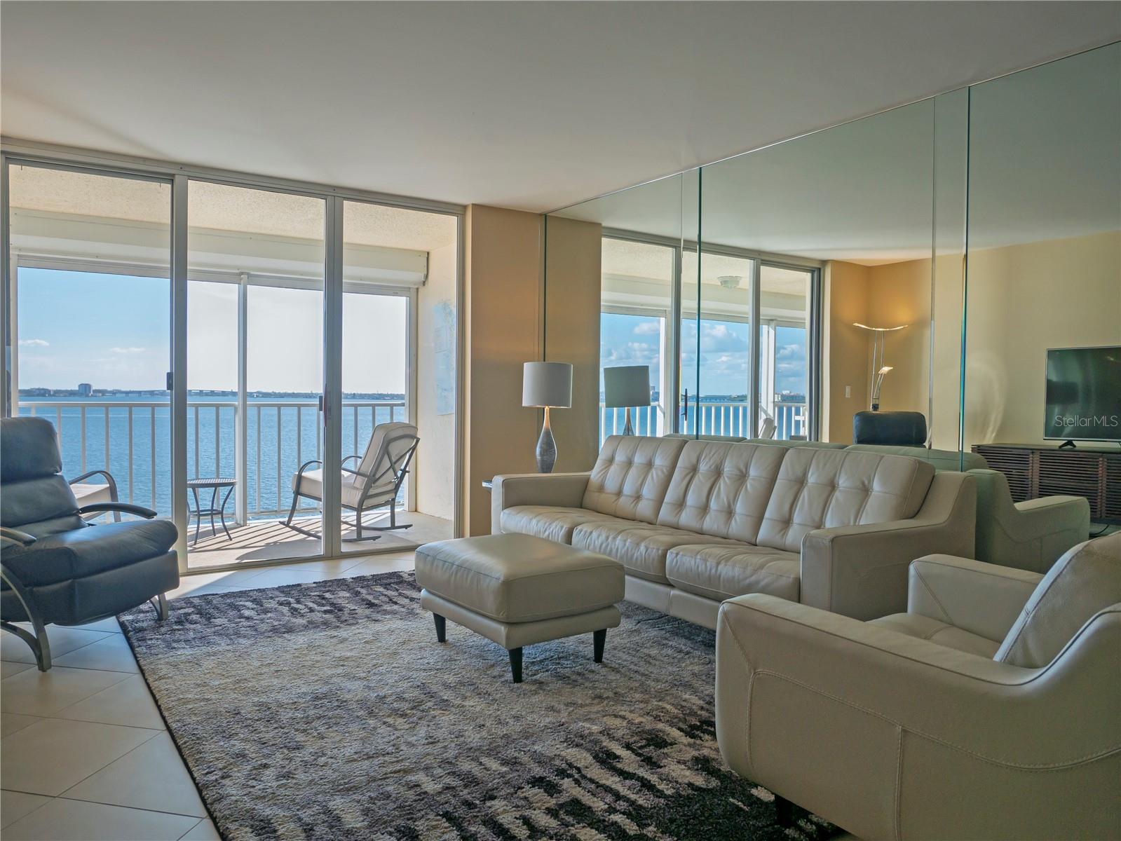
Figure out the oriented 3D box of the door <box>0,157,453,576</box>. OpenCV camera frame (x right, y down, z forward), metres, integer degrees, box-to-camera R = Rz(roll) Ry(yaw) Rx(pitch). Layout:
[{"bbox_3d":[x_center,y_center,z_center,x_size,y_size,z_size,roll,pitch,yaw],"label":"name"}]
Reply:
[{"bbox_3d":[-1.840,-0.265,5.249,2.740,2.340,0.110,-1,2,-35],"label":"door"}]

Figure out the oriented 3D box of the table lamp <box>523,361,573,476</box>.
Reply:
[{"bbox_3d":[-0.090,0.000,5.676,0.330,0.780,0.330,0,2,0],"label":"table lamp"}]

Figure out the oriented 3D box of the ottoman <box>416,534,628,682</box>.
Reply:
[{"bbox_3d":[-0.184,0.750,3.483,0.545,0.440,0.755,-1,2,-35],"label":"ottoman"}]

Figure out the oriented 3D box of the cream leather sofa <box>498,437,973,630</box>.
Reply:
[{"bbox_3d":[0.671,0.539,4.284,0.950,0.840,2.415,-1,2,-35],"label":"cream leather sofa"}]

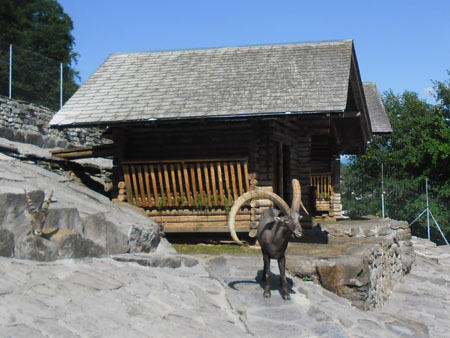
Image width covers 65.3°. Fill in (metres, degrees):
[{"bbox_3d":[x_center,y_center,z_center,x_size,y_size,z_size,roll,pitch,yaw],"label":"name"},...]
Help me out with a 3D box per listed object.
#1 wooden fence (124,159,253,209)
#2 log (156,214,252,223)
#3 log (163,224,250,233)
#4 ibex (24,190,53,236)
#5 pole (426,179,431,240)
[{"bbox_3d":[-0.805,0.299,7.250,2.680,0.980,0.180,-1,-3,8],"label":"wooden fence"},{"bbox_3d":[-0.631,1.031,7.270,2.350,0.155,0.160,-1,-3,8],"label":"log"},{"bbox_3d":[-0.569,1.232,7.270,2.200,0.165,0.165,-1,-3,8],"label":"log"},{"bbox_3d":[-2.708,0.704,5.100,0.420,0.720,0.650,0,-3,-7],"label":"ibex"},{"bbox_3d":[5.794,1.153,10.000,0.055,1.780,0.055,-1,-3,0],"label":"pole"}]

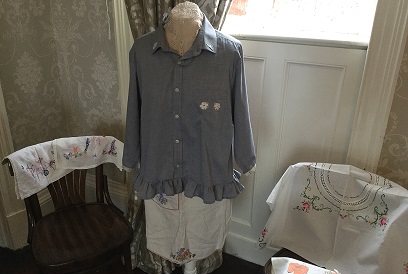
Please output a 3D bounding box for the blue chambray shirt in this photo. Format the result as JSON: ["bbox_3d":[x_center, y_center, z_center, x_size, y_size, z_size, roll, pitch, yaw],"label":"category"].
[{"bbox_3d":[-0.050,-0.102,1.301,0.500,0.630,0.290,4,23,6],"label":"blue chambray shirt"}]

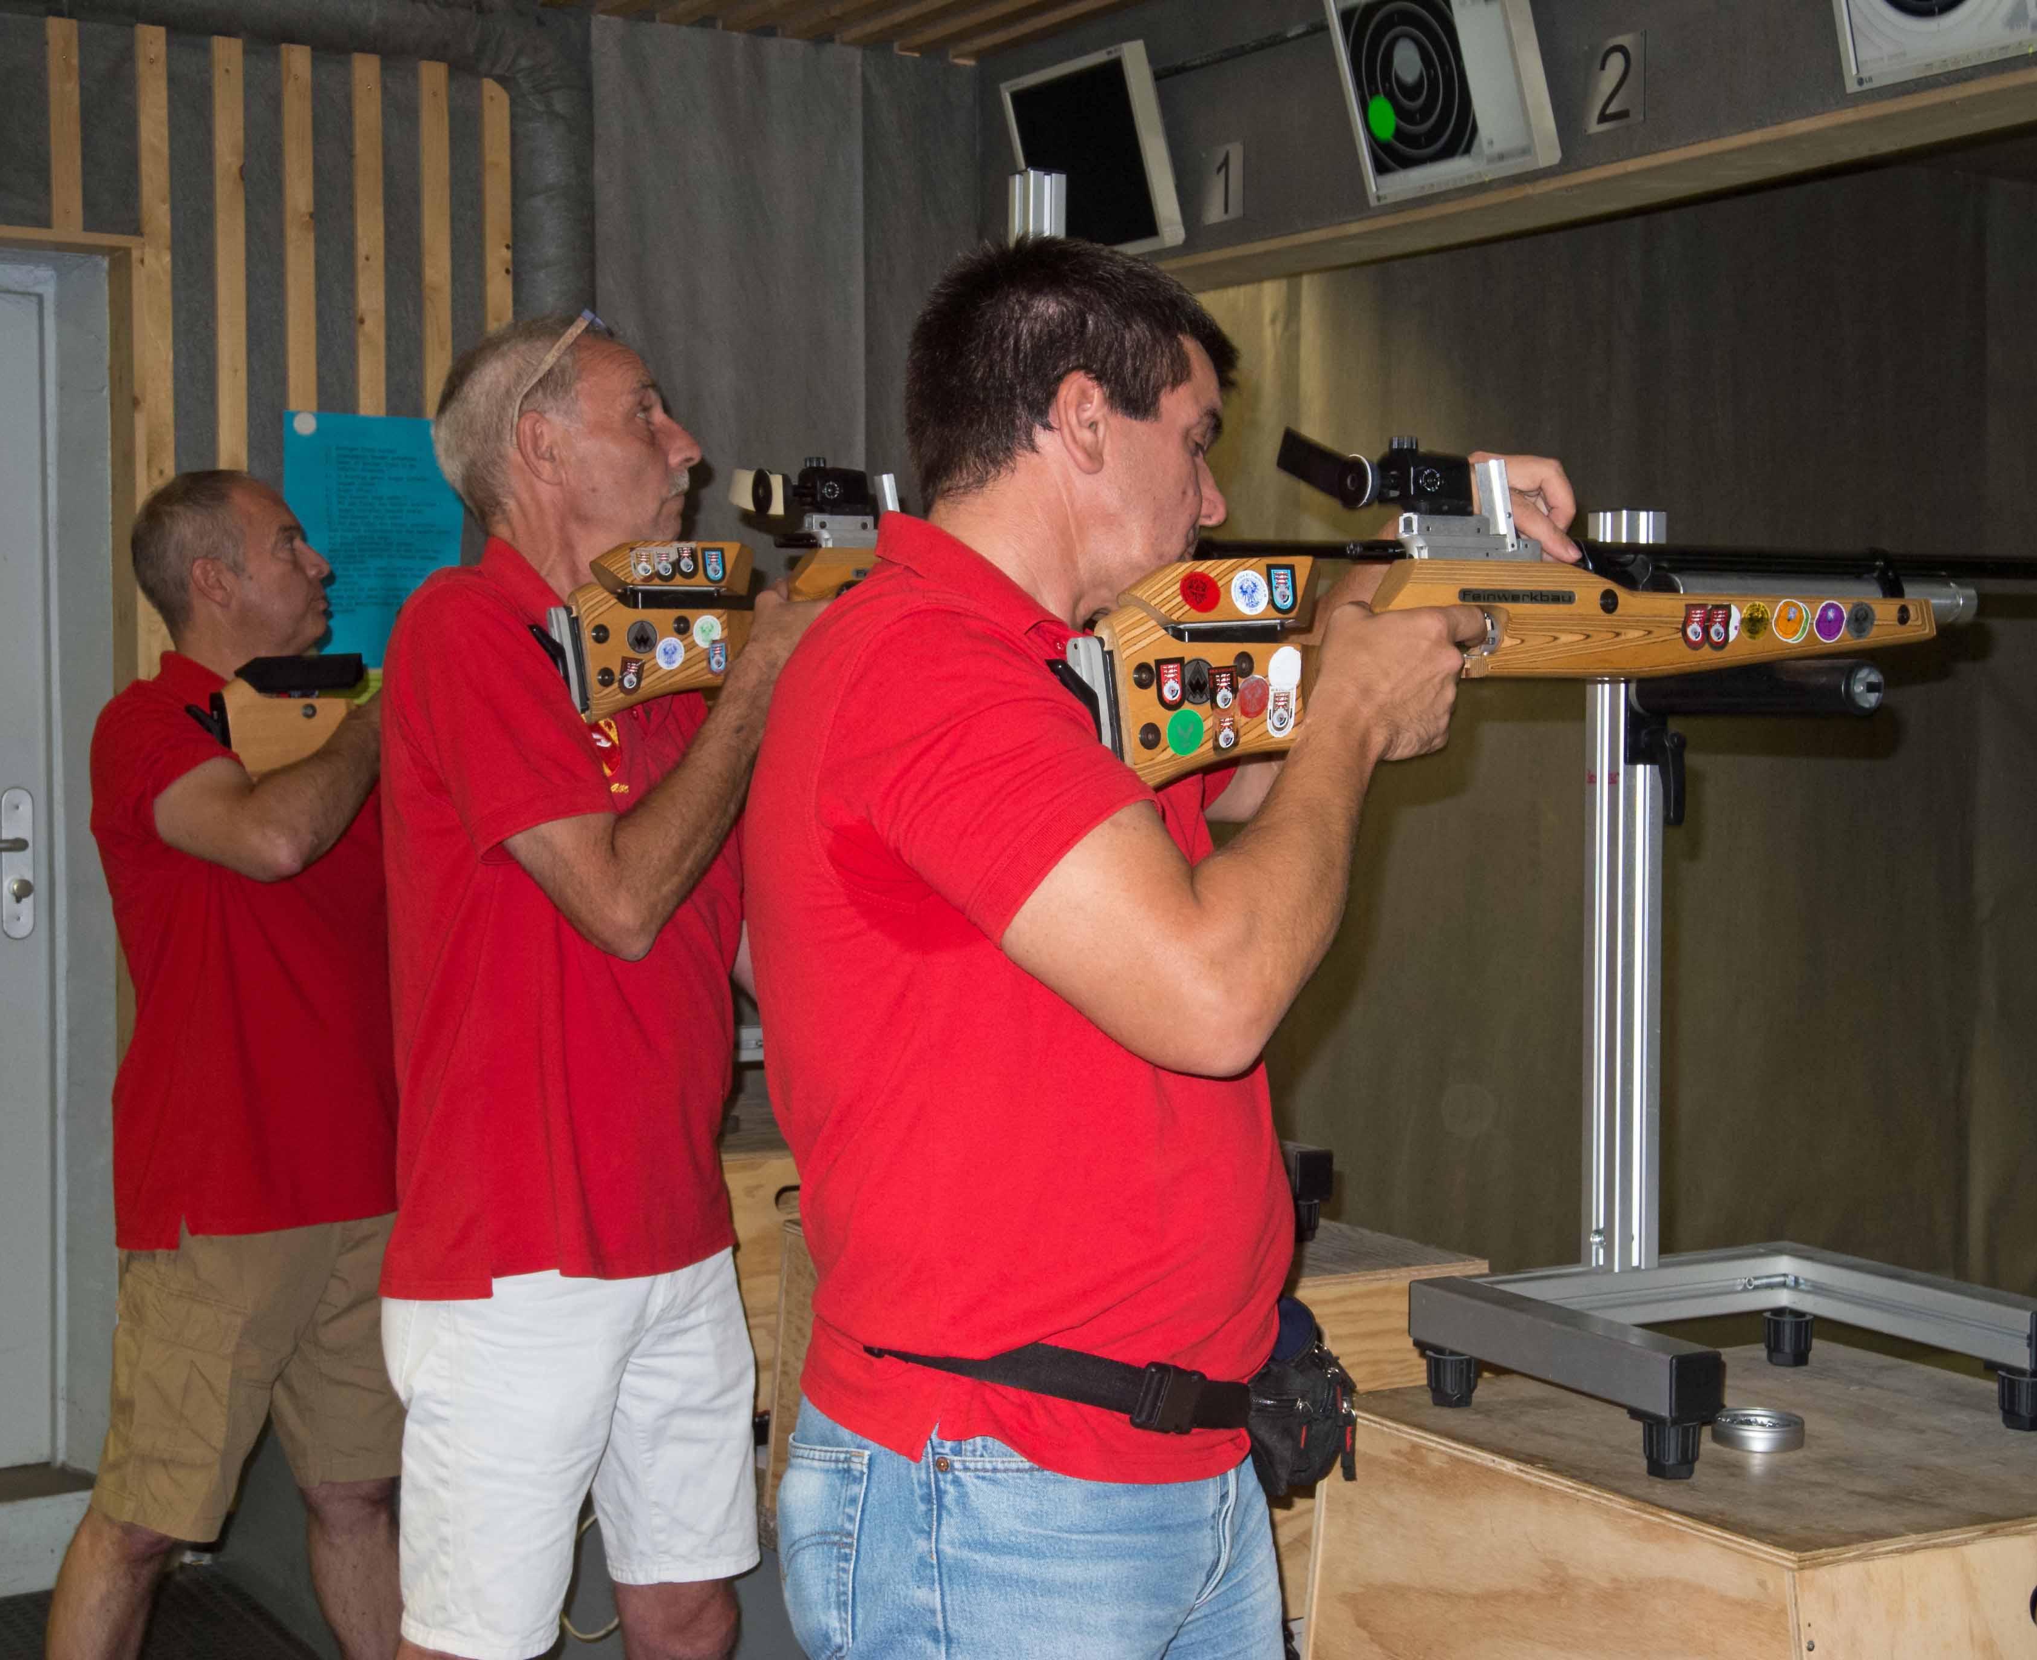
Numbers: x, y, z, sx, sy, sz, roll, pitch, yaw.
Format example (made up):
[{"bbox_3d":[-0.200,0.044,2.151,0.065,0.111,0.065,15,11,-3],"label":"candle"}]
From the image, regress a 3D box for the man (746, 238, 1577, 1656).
[{"bbox_3d":[0.115,0.480,2.170,0.570,1.750,0.540,1,3,14],"label":"man"}]

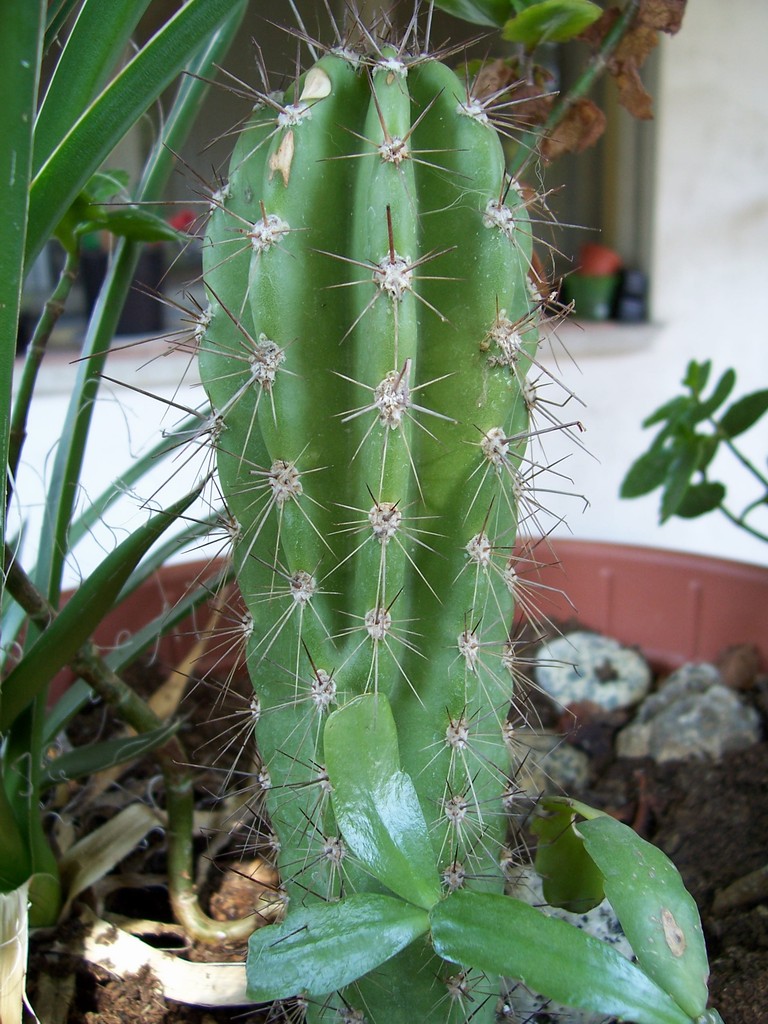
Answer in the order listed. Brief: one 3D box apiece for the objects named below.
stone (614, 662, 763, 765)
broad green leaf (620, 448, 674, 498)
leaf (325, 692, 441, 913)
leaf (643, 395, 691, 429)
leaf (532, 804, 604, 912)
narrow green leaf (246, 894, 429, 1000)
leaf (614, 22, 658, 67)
[{"bbox_3d":[0.170,0.111,0.560,0.074,0.043,0.055,-2,14,1],"label":"stone"},{"bbox_3d":[0.135,-0.020,0.515,0.037,0.007,0.017,-39,71,-15],"label":"broad green leaf"},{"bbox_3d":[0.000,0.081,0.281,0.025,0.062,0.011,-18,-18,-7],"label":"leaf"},{"bbox_3d":[0.146,-0.052,0.520,0.029,0.008,0.012,-44,22,-21],"label":"leaf"},{"bbox_3d":[0.057,0.105,0.305,0.022,0.034,0.009,4,6,6],"label":"leaf"},{"bbox_3d":[-0.012,0.117,0.270,0.049,0.011,0.025,-11,54,-8],"label":"narrow green leaf"},{"bbox_3d":[0.094,-0.174,0.375,0.013,0.016,0.008,-26,12,8],"label":"leaf"}]

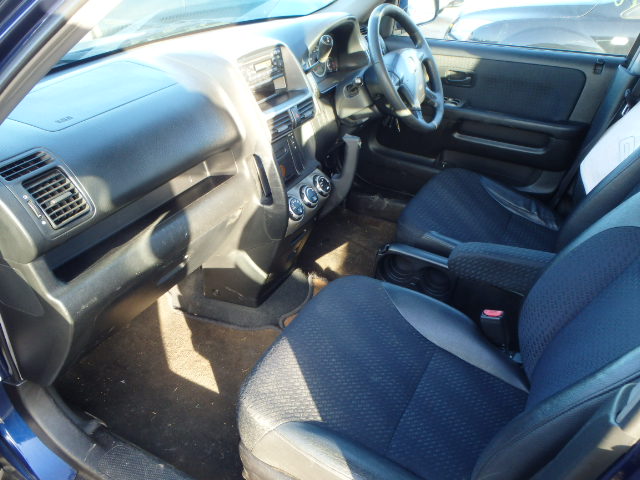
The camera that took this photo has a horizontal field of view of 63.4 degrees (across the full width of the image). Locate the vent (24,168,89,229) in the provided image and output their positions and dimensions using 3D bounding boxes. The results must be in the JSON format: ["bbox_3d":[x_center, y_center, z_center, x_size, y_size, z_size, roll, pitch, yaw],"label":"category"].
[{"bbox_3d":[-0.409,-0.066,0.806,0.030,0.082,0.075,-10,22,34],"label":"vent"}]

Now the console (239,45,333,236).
[{"bbox_3d":[-0.103,-0.271,1.313,0.150,0.450,0.260,-2,26,31],"label":"console"}]

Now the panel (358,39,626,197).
[{"bbox_3d":[0.510,-0.391,1.814,0.850,0.570,0.120,16,34,22],"label":"panel"}]

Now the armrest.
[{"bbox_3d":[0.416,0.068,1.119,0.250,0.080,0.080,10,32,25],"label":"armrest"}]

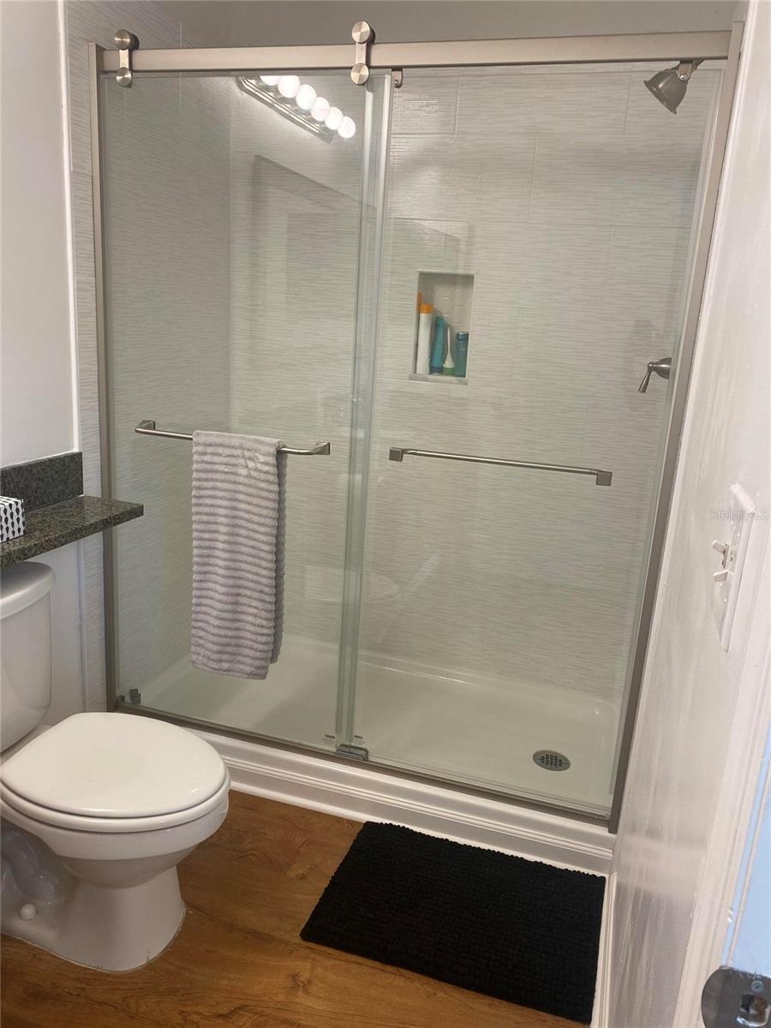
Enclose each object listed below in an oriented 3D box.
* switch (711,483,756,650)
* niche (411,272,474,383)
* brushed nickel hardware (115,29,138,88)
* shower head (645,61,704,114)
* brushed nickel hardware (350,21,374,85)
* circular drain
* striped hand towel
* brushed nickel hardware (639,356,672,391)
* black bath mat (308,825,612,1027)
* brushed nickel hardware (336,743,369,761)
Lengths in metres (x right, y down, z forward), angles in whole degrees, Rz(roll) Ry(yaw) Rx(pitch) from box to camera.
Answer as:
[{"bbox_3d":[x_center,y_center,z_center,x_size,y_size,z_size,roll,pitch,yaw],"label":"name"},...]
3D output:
[{"bbox_3d":[0.293,0.041,0.669,0.016,0.118,0.118,8,15,17],"label":"switch"},{"bbox_3d":[0.200,-0.622,2.583,0.190,0.345,0.090,8,15,16],"label":"niche"},{"bbox_3d":[-0.643,-1.132,1.931,0.044,0.128,0.040,8,15,16],"label":"brushed nickel hardware"},{"bbox_3d":[0.698,-1.035,1.849,0.112,0.100,0.112,47,21,3],"label":"shower head"},{"bbox_3d":[-0.050,-1.044,1.760,0.044,0.128,0.040,8,15,16],"label":"brushed nickel hardware"},{"bbox_3d":[0.514,0.762,2.380,0.112,0.006,0.112,3,14,-1],"label":"circular drain"},{"bbox_3d":[-0.397,0.113,2.082,0.250,0.665,0.065,8,15,16],"label":"striped hand towel"},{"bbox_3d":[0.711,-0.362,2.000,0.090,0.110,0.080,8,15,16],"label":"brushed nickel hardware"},{"bbox_3d":[0.181,0.925,1.819,0.625,0.018,0.432,8,15,16],"label":"black bath mat"},{"bbox_3d":[-0.094,0.667,2.172,0.082,0.022,0.037,8,15,16],"label":"brushed nickel hardware"}]

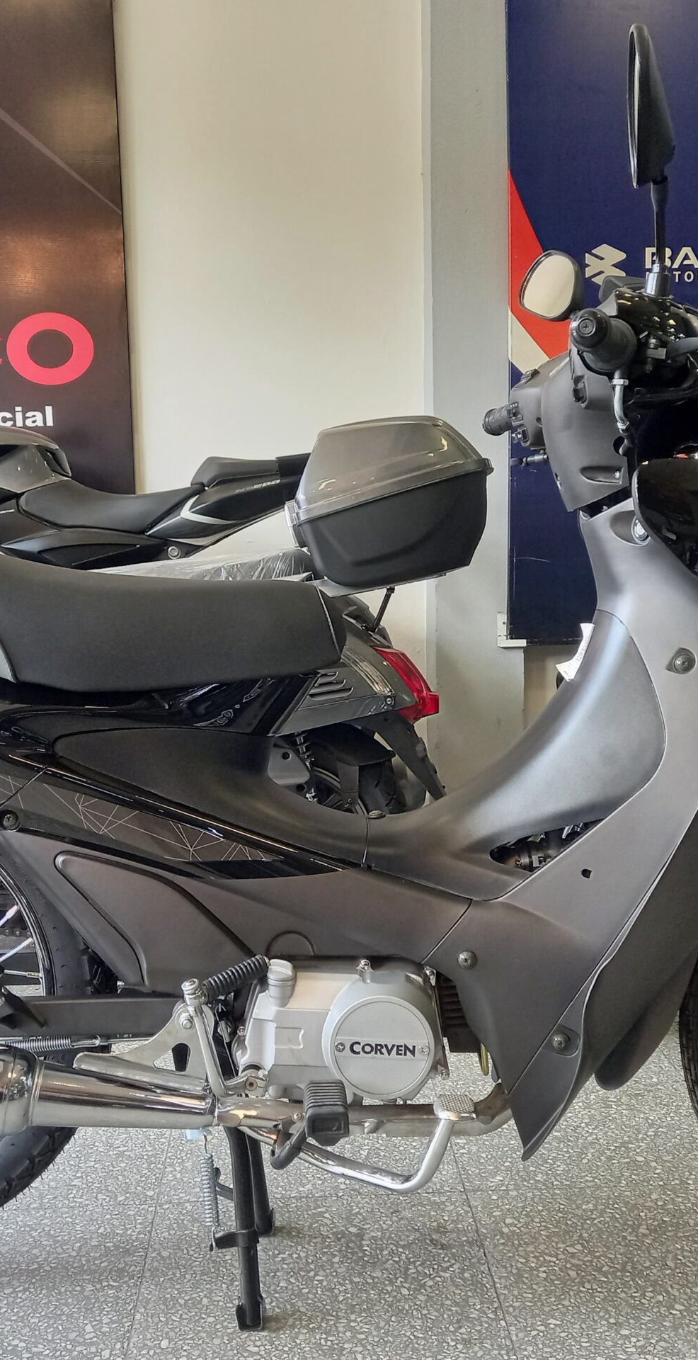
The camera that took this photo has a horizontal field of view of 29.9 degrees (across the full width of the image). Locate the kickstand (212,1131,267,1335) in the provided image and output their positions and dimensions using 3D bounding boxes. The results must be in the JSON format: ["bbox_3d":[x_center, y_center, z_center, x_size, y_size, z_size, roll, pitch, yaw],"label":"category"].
[{"bbox_3d":[-0.118,0.566,1.420,0.075,0.220,0.170,0,6,0],"label":"kickstand"}]

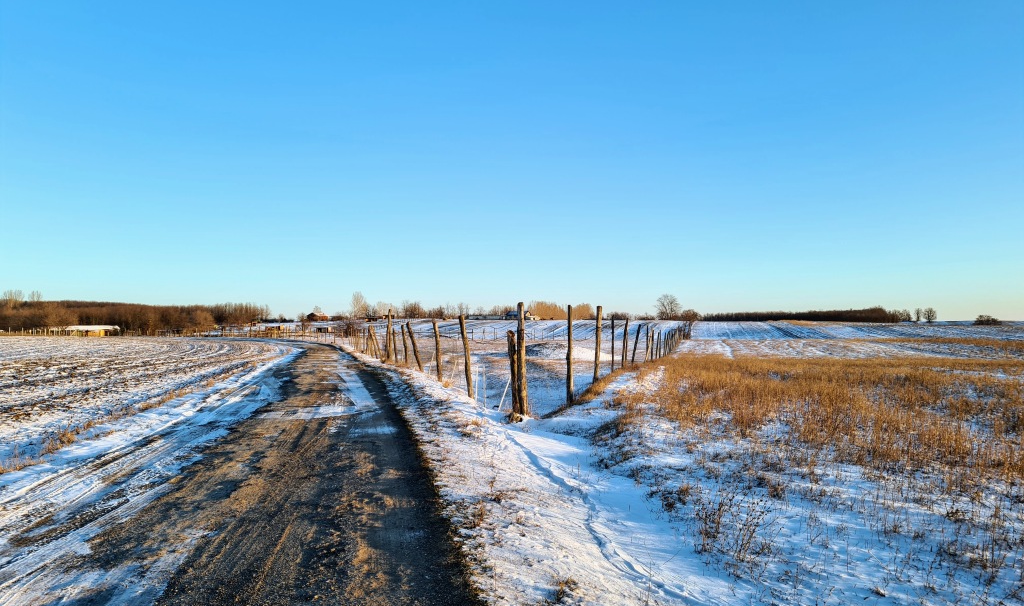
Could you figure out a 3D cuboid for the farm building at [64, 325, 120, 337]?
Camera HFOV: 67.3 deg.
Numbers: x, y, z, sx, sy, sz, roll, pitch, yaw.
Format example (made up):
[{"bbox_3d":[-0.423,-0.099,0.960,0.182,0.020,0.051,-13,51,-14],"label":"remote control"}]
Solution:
[{"bbox_3d":[-89.998,6.114,165.000,11.800,2.600,6.000,1,-2,-33],"label":"farm building"}]

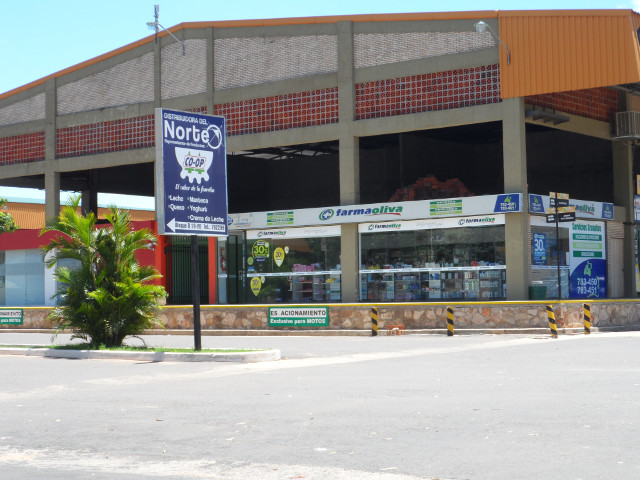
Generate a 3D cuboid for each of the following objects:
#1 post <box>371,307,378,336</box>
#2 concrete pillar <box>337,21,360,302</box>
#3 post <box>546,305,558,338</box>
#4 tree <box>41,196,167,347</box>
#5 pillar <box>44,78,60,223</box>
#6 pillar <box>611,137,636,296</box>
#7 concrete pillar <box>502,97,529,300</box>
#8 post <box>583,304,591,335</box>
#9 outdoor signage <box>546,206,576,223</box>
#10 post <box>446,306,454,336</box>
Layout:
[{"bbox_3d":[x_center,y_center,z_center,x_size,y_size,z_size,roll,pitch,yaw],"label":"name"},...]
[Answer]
[{"bbox_3d":[1.589,2.379,39.200,0.155,0.810,0.155,-3,-4,39],"label":"post"},{"bbox_3d":[1.021,-2.688,46.388,0.650,9.770,0.320,-3,-4,39],"label":"concrete pillar"},{"bbox_3d":[6.069,2.131,35.200,0.160,0.870,0.160,-11,-4,39],"label":"post"},{"bbox_3d":[-4.812,0.700,30.000,2.750,3.300,2.600,0,-3,-9],"label":"tree"},{"bbox_3d":[-11.104,-1.942,56.382,0.650,9.660,0.300,-3,-4,39],"label":"pillar"},{"bbox_3d":[10.730,-0.700,47.642,0.600,5.650,0.350,-3,-4,39],"label":"pillar"},{"bbox_3d":[6.114,-1.270,42.122,0.650,6.350,0.320,-3,-4,39],"label":"concrete pillar"},{"bbox_3d":[7.040,2.094,35.600,0.160,0.800,0.160,-3,-4,39],"label":"post"},{"bbox_3d":[6.767,-0.708,37.900,0.940,0.440,0.060,-3,-4,39],"label":"outdoor signage"},{"bbox_3d":[3.644,2.270,37.600,0.160,0.820,0.160,-3,-4,39],"label":"post"}]

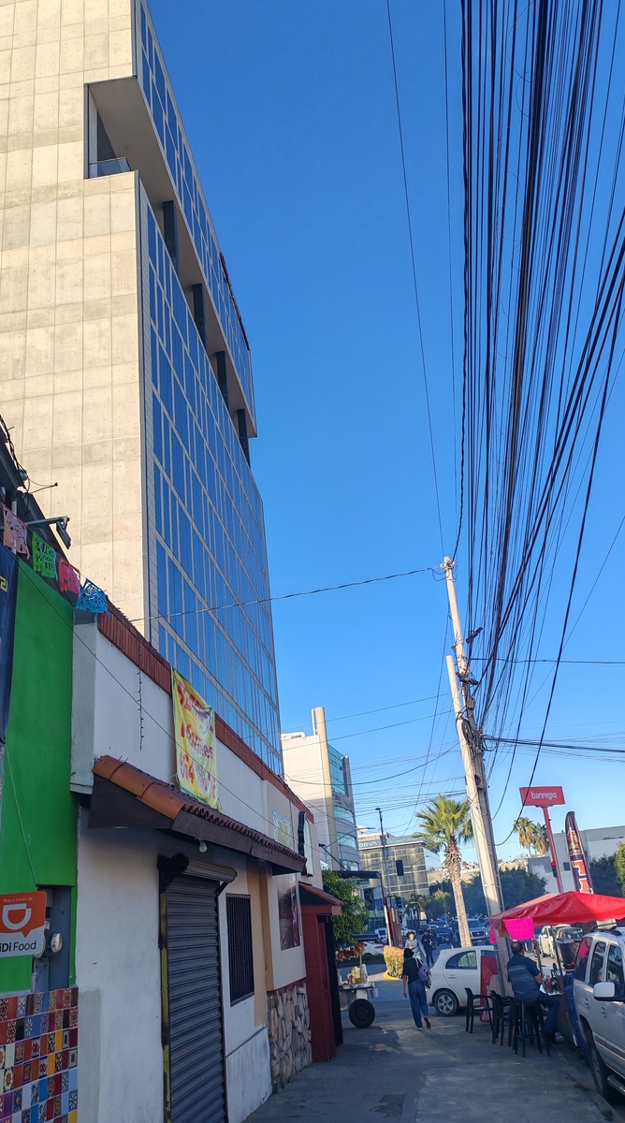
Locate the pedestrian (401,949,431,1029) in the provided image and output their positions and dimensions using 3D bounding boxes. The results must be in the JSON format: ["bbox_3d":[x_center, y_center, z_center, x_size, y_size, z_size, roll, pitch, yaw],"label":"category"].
[{"bbox_3d":[2.293,9.561,19.678,0.520,1.600,0.500,-8,-23,5],"label":"pedestrian"}]

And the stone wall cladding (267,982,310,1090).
[{"bbox_3d":[-0.282,6.873,12.831,0.130,1.260,3.500,-7,-23,4],"label":"stone wall cladding"}]

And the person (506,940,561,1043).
[{"bbox_3d":[3.481,6.723,13.739,0.700,1.420,0.500,4,-24,-22],"label":"person"}]

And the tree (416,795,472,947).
[{"bbox_3d":[6.369,14.257,39.432,2.550,7.400,2.550,-8,-23,4],"label":"tree"}]

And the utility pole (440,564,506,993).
[{"bbox_3d":[3.701,4.676,19.909,0.450,10.390,0.450,-6,-23,5],"label":"utility pole"}]

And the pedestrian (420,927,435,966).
[{"bbox_3d":[5.696,18.746,42.562,0.500,1.680,0.380,-12,-23,14],"label":"pedestrian"}]

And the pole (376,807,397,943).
[{"bbox_3d":[5.111,21.800,60.339,0.350,9.500,0.350,-8,-23,4],"label":"pole"}]

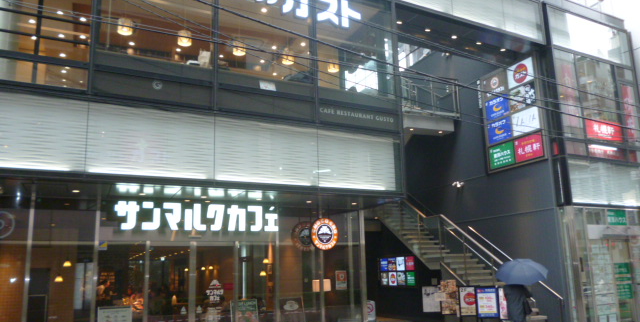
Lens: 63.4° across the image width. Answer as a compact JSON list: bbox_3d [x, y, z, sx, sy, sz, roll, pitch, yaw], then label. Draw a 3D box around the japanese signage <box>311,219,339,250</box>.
[{"bbox_3d":[0.106,1.621,11.466,0.670,0.670,0.120,5,-13,-29],"label":"japanese signage"}]

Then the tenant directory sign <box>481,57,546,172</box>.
[{"bbox_3d":[5.471,-1.253,14.690,0.130,2.877,1.916,5,-14,-29],"label":"tenant directory sign"}]

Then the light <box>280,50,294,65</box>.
[{"bbox_3d":[-0.691,-2.243,11.219,0.270,0.230,0.270,5,-13,-29],"label":"light"}]

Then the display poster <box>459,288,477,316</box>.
[{"bbox_3d":[3.906,3.659,13.481,0.530,0.760,0.050,-2,-12,0],"label":"display poster"}]

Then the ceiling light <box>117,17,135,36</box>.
[{"bbox_3d":[-3.610,-2.485,9.608,0.270,0.230,0.270,5,-13,-29],"label":"ceiling light"}]

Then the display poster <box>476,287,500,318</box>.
[{"bbox_3d":[4.277,3.597,13.140,0.530,0.760,0.040,-6,-13,18],"label":"display poster"}]

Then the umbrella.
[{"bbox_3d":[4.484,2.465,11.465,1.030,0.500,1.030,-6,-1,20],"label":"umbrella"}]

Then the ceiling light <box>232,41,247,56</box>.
[{"bbox_3d":[-1.761,-2.454,11.325,0.290,0.270,0.290,-2,-12,0],"label":"ceiling light"}]

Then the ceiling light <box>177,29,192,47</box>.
[{"bbox_3d":[-2.646,-2.399,10.139,0.270,0.230,0.270,5,-13,-29],"label":"ceiling light"}]

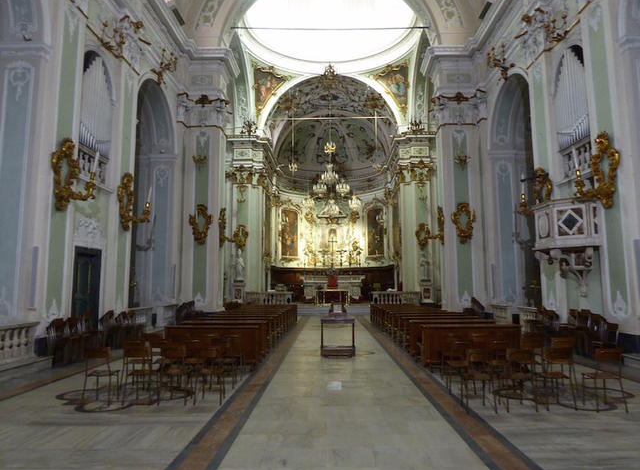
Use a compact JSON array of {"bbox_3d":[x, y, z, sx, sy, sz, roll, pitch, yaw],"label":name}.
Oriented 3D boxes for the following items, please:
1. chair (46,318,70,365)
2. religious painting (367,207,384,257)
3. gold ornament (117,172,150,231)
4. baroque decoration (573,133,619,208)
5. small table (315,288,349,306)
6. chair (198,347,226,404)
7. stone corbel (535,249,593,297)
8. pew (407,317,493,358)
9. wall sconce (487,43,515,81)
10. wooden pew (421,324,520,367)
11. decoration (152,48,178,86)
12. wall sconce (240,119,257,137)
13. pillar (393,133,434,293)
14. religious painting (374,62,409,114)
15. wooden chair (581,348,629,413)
[{"bbox_3d":[-5.556,2.346,10.045,0.500,0.960,0.460,-1,-7,1],"label":"chair"},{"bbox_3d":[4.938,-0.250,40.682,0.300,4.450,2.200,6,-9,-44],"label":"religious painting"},{"bbox_3d":[-5.744,-1.056,14.511,0.850,1.850,1.080,0,-6,1],"label":"gold ornament"},{"bbox_3d":[6.598,-1.511,11.360,0.820,1.870,1.080,0,-6,1],"label":"baroque decoration"},{"bbox_3d":[0.803,3.993,29.125,2.050,0.980,0.950,-1,-7,1],"label":"small table"},{"bbox_3d":[-1.554,1.998,6.663,0.410,0.820,0.460,-1,-7,1],"label":"chair"},{"bbox_3d":[6.245,0.983,11.831,0.963,1.228,1.198,0,-7,1],"label":"stone corbel"},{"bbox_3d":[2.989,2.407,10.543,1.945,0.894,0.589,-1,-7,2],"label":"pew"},{"bbox_3d":[6.546,-6.332,17.078,0.780,1.250,0.850,-1,-7,1],"label":"wall sconce"},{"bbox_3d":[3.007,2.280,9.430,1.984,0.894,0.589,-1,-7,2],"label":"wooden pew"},{"bbox_3d":[-5.741,-6.312,17.500,0.850,1.450,0.850,0,-6,1],"label":"decoration"},{"bbox_3d":[-5.122,-7.665,33.111,1.129,1.179,0.688,0,-7,1],"label":"wall sconce"},{"bbox_3d":[6.687,-1.041,32.586,2.900,11.600,1.800,0,-6,1],"label":"pillar"},{"bbox_3d":[5.071,-10.053,31.992,2.800,2.900,1.100,-6,-8,42],"label":"religious painting"},{"bbox_3d":[3.872,1.954,6.366,0.412,0.835,0.471,0,-7,1],"label":"wooden chair"}]

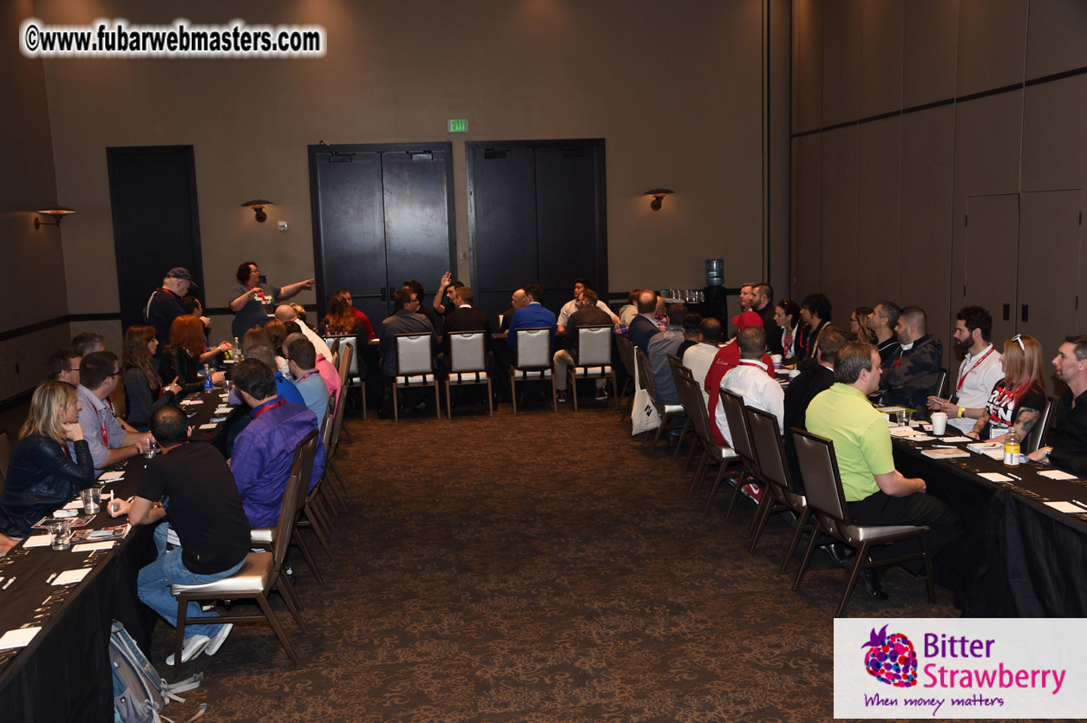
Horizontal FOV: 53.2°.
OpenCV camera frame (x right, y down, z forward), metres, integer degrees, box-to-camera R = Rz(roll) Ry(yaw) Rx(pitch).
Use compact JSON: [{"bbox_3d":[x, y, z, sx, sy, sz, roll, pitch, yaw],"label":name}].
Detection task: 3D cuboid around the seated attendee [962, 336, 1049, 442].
[{"bbox_3d":[2.668,0.508,6.588,0.750,1.260,0.500,-4,8,-19],"label":"seated attendee"}]

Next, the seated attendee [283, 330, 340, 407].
[{"bbox_3d":[-1.924,0.423,8.155,0.749,1.300,0.532,-1,8,6],"label":"seated attendee"}]

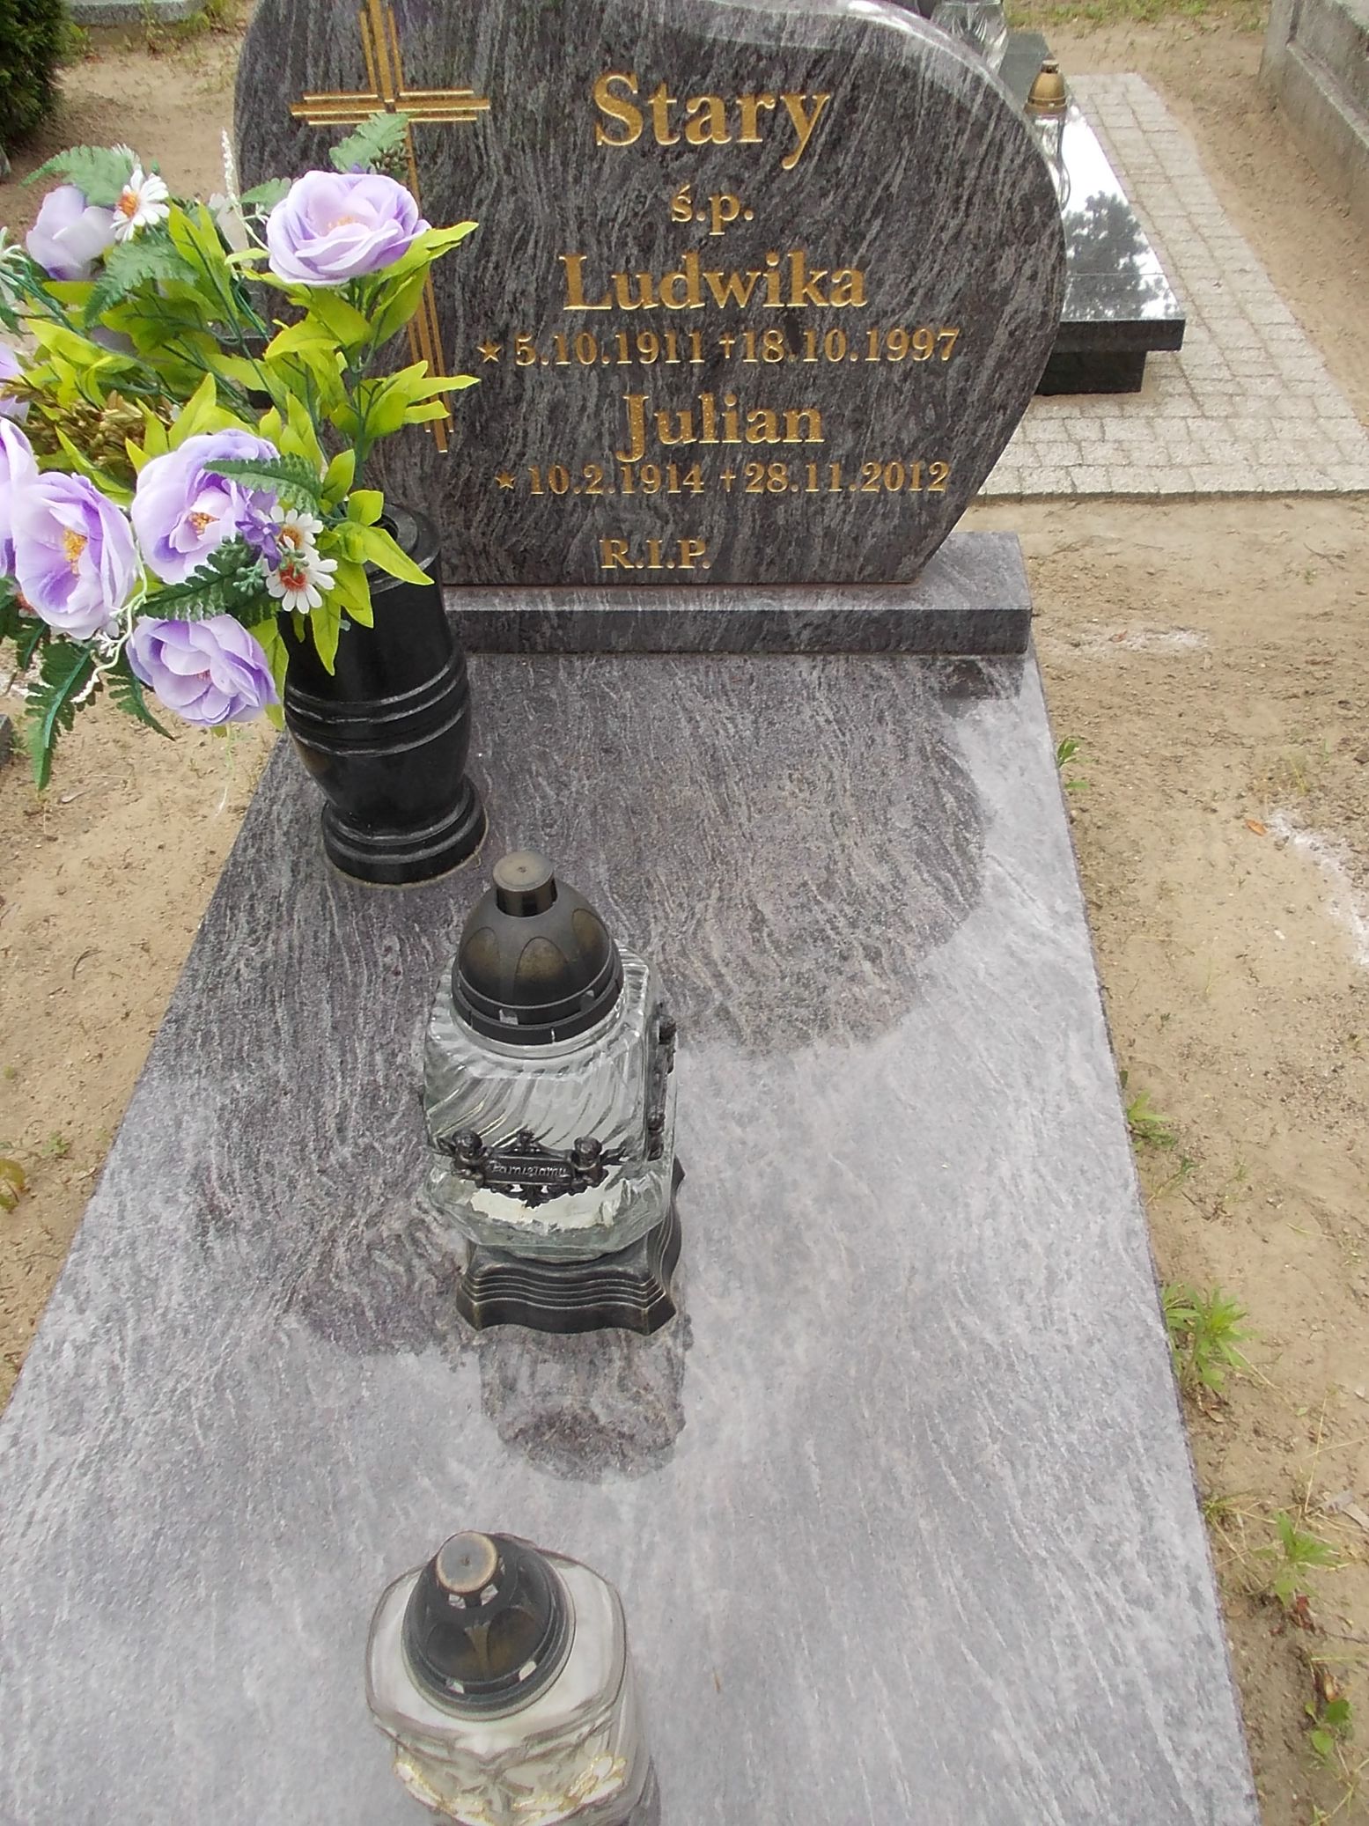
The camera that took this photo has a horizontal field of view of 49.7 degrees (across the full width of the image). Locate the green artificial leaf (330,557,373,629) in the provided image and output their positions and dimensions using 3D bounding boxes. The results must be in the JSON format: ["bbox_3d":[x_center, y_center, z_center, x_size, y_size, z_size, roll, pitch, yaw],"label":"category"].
[{"bbox_3d":[-0.259,-0.249,1.150,0.025,0.056,0.018,-30,24,-5],"label":"green artificial leaf"}]

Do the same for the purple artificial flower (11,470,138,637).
[{"bbox_3d":[-0.462,-0.272,1.121,0.116,0.116,0.081,8,14,33],"label":"purple artificial flower"}]

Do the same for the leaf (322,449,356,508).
[{"bbox_3d":[-0.272,-0.342,1.160,0.027,0.046,0.016,20,16,-18],"label":"leaf"}]

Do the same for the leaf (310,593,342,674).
[{"bbox_3d":[-0.280,-0.222,1.154,0.026,0.076,0.033,0,44,2],"label":"leaf"}]

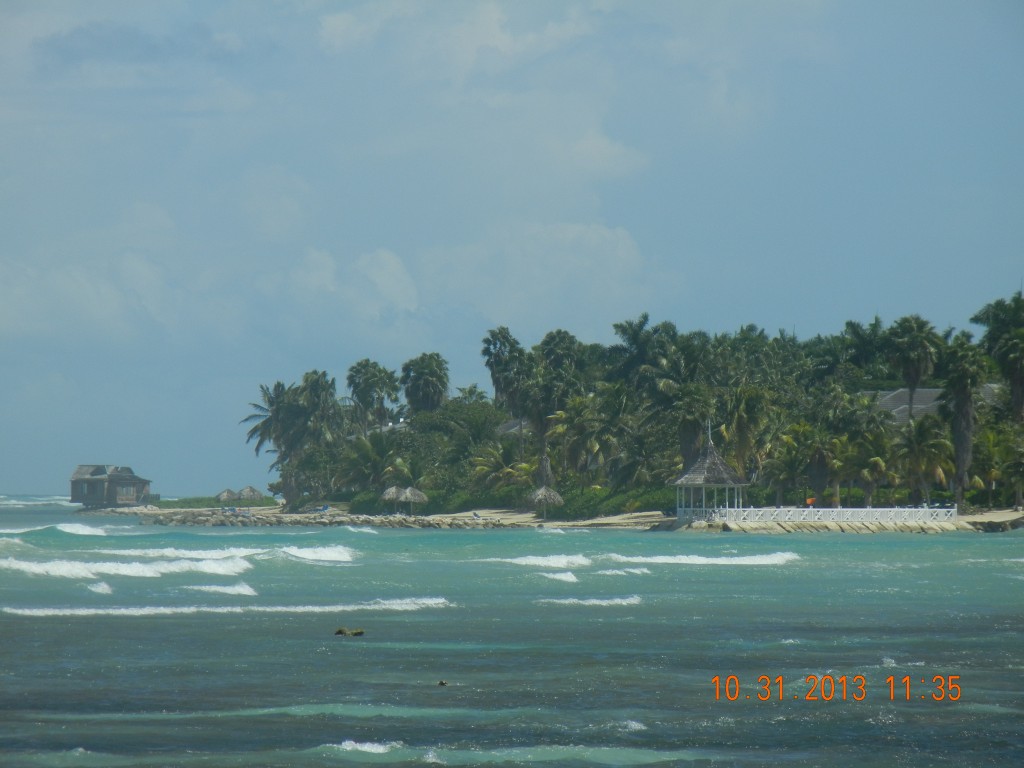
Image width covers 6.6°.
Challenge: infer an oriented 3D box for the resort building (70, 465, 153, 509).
[{"bbox_3d":[-45.355,11.636,1005.000,9.290,4.930,7.500,0,-1,-10],"label":"resort building"}]

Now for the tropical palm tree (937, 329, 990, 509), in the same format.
[{"bbox_3d":[37.547,2.952,738.000,4.160,14.470,4.160,0,-1,0],"label":"tropical palm tree"}]

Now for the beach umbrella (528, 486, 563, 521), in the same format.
[{"bbox_3d":[3.100,10.392,775.000,2.790,3.060,2.790,0,-1,0],"label":"beach umbrella"}]

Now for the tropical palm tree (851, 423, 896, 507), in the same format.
[{"bbox_3d":[30.389,6.884,745.000,4.110,7.300,4.110,0,-1,0],"label":"tropical palm tree"}]

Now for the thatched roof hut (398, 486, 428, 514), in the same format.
[{"bbox_3d":[-8.824,10.459,795.000,2.690,2.550,2.690,0,-1,0],"label":"thatched roof hut"}]

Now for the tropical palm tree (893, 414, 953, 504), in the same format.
[{"bbox_3d":[34.545,6.548,745.000,5.040,7.980,5.040,0,-1,0],"label":"tropical palm tree"}]

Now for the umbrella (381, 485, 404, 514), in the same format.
[{"bbox_3d":[-10.765,10.765,820.000,2.590,2.770,2.590,0,-1,0],"label":"umbrella"}]

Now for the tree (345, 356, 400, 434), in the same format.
[{"bbox_3d":[-13.266,4.358,850.000,5.170,13.600,5.170,0,-1,0],"label":"tree"}]

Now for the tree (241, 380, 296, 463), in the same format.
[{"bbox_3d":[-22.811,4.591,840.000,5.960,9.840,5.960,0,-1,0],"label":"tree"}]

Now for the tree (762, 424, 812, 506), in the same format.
[{"bbox_3d":[23.086,6.968,745.000,4.280,7.140,4.280,0,-1,0],"label":"tree"}]

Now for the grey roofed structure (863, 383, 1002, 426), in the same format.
[{"bbox_3d":[37.611,4.763,790.000,12.460,9.440,10.000,0,-1,0],"label":"grey roofed structure"}]

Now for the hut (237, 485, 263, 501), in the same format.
[{"bbox_3d":[-27.430,11.685,930.000,2.780,2.310,2.780,0,-1,0],"label":"hut"}]

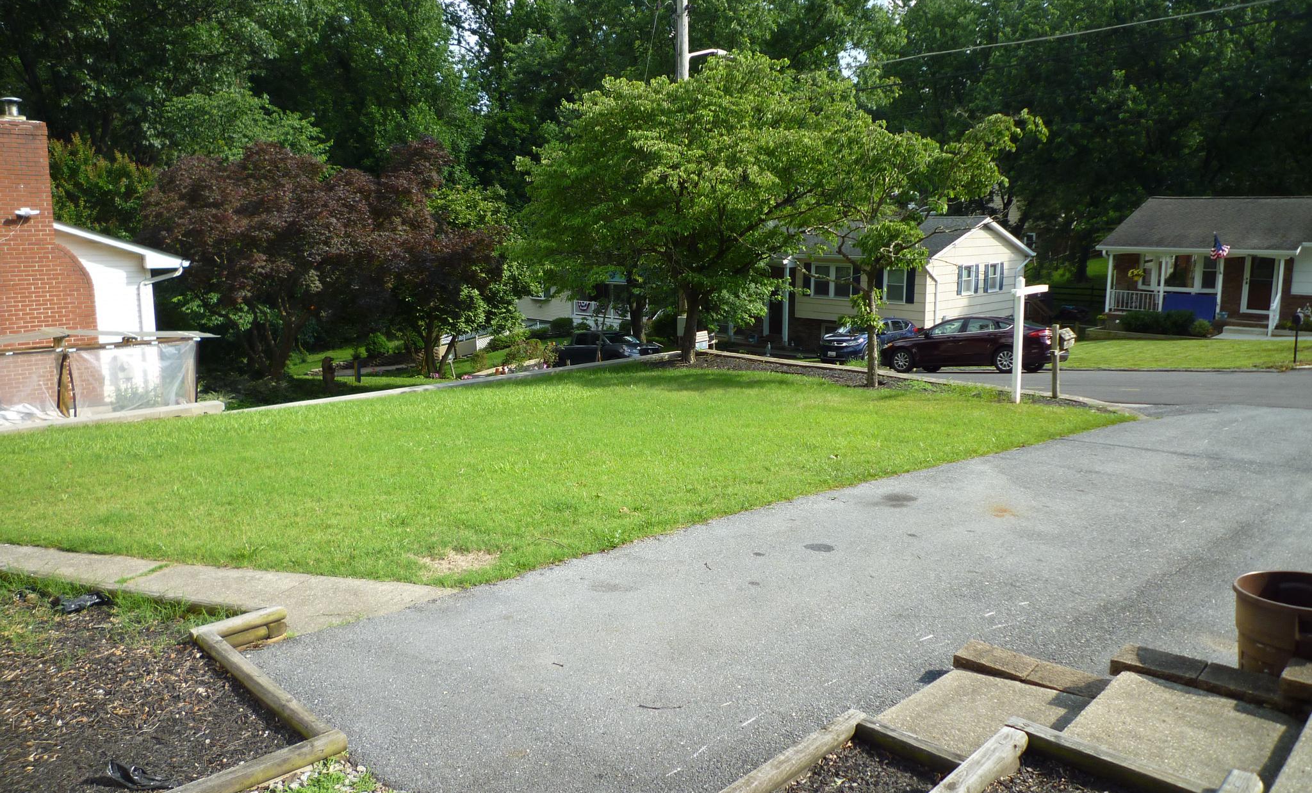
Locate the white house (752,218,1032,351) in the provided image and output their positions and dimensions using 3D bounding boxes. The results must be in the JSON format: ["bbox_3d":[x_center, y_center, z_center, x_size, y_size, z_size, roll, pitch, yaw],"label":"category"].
[{"bbox_3d":[9.176,-5.023,42.407,11.500,5.582,8.800,9,13,44],"label":"white house"}]

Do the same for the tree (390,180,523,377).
[{"bbox_3d":[-4.623,-2.656,21.857,3.120,4.532,3.200,0,9,0],"label":"tree"}]

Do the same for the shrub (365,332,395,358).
[{"bbox_3d":[-8.493,-1.575,29.132,0.945,0.791,0.950,0,9,0],"label":"shrub"}]

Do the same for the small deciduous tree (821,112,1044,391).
[{"bbox_3d":[4.827,-2.514,16.617,3.989,4.745,3.800,0,9,0],"label":"small deciduous tree"}]

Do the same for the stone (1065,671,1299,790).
[{"bbox_3d":[1.783,1.163,3.234,0.640,0.065,0.560,-9,13,-42],"label":"stone"}]

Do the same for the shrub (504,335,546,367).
[{"bbox_3d":[-3.885,-1.309,28.167,1.280,1.011,1.200,0,9,0],"label":"shrub"}]

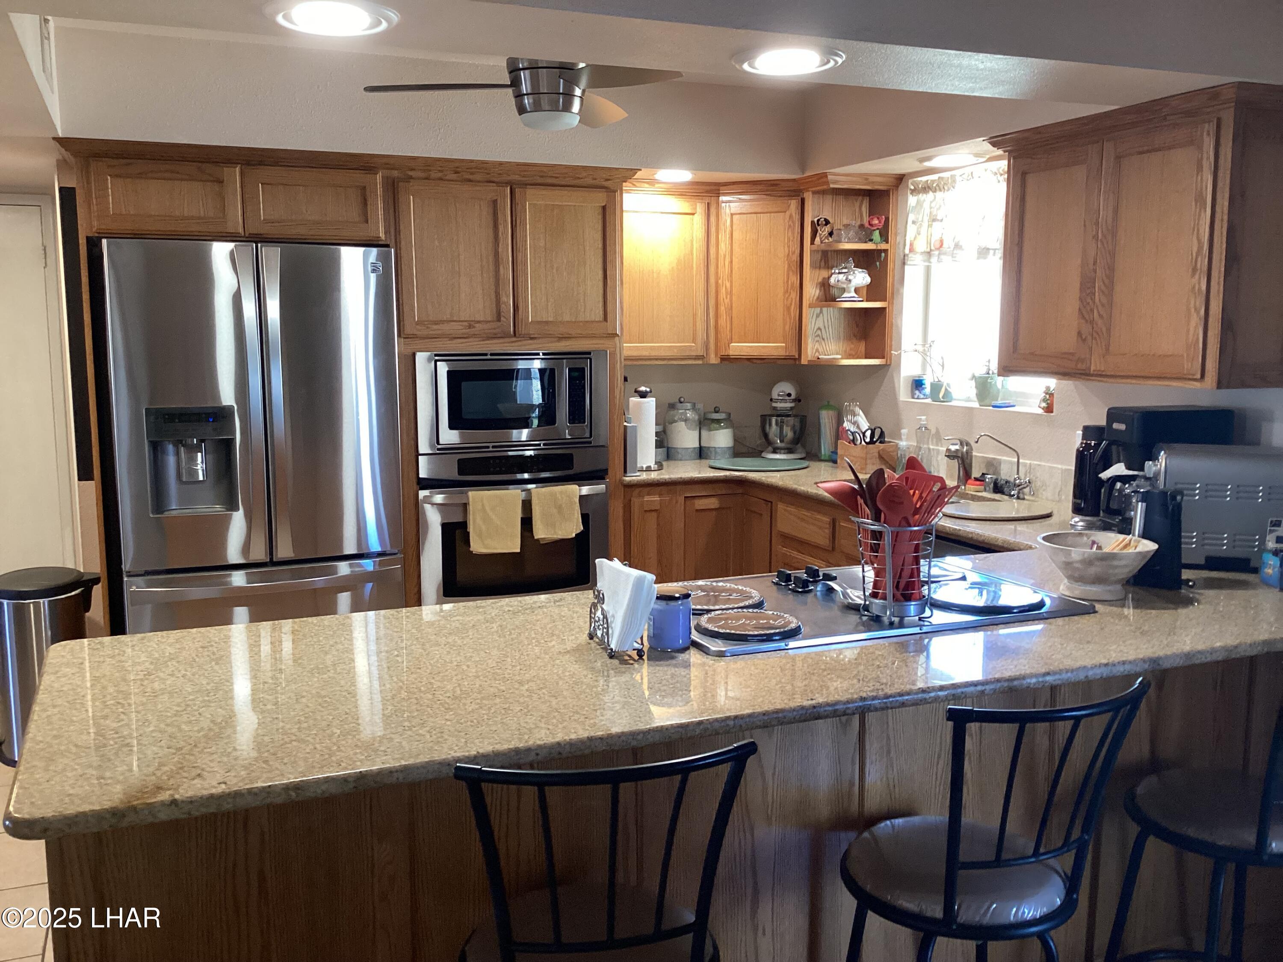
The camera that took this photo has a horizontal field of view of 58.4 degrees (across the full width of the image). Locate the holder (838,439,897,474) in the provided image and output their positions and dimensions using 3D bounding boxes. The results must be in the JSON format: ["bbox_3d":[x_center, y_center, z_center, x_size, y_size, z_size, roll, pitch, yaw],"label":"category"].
[{"bbox_3d":[0.937,-0.099,4.764,0.175,0.118,0.175,-3,8,-22],"label":"holder"}]

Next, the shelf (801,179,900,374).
[{"bbox_3d":[0.865,-0.865,4.774,0.360,0.755,0.200,1,8,9],"label":"shelf"}]

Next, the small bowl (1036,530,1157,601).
[{"bbox_3d":[0.997,0.194,2.535,0.270,0.120,0.270,0,7,0],"label":"small bowl"}]

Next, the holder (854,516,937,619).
[{"bbox_3d":[0.528,0.172,2.398,0.175,0.180,0.175,1,8,8],"label":"holder"}]

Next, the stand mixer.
[{"bbox_3d":[0.676,-0.298,5.385,0.225,0.352,0.350,1,8,9],"label":"stand mixer"}]

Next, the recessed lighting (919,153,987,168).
[{"bbox_3d":[1.103,-1.146,4.098,0.230,0.040,0.230,0,7,0],"label":"recessed lighting"}]

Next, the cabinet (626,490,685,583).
[{"bbox_3d":[-0.049,0.402,4.989,0.254,0.850,0.580,-3,8,-22],"label":"cabinet"}]

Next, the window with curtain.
[{"bbox_3d":[1.264,-0.724,4.240,0.120,0.890,0.880,-3,8,-22],"label":"window with curtain"}]

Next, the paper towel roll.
[{"bbox_3d":[0.011,-0.212,4.857,0.115,0.283,0.115,0,7,0],"label":"paper towel roll"}]

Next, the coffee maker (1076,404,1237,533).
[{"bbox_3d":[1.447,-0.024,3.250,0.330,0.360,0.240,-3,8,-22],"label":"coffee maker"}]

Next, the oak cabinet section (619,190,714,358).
[{"bbox_3d":[0.020,-0.890,5.095,0.553,0.730,0.326,-3,8,-22],"label":"oak cabinet section"}]

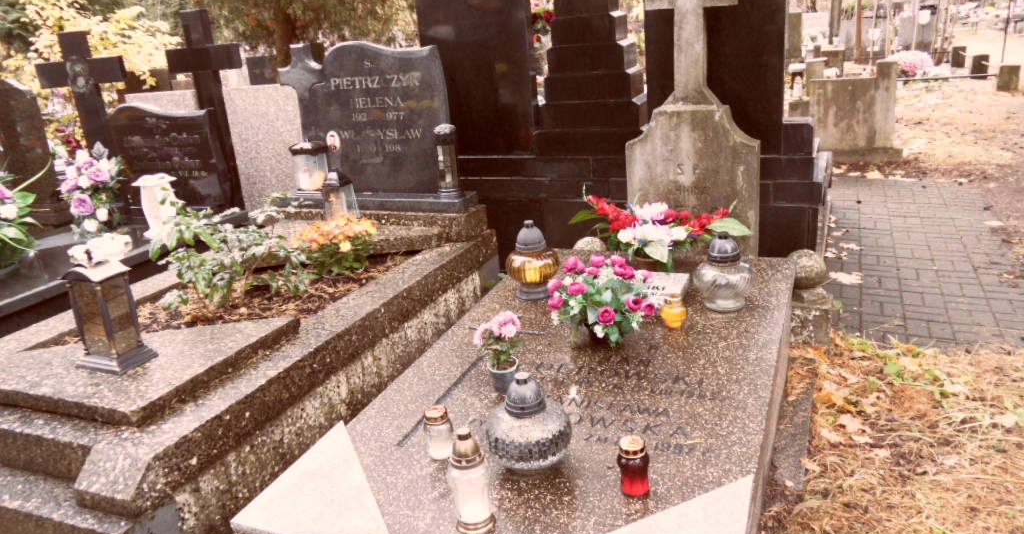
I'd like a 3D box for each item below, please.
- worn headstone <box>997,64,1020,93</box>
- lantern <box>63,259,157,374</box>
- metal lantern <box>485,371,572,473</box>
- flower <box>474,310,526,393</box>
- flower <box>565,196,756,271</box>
[{"bbox_3d":[8.458,-3.202,12.056,0.310,0.400,0.250,0,18,13],"label":"worn headstone"},{"bbox_3d":[-1.229,0.150,2.152,0.197,0.305,0.149,3,19,22],"label":"lantern"},{"bbox_3d":[0.035,0.382,1.808,0.221,0.241,0.221,-4,19,1],"label":"metal lantern"},{"bbox_3d":[-0.038,0.249,2.182,0.157,0.244,0.150,-4,19,1],"label":"flower"},{"bbox_3d":[0.627,-0.136,2.976,0.690,0.302,0.320,4,20,21],"label":"flower"}]

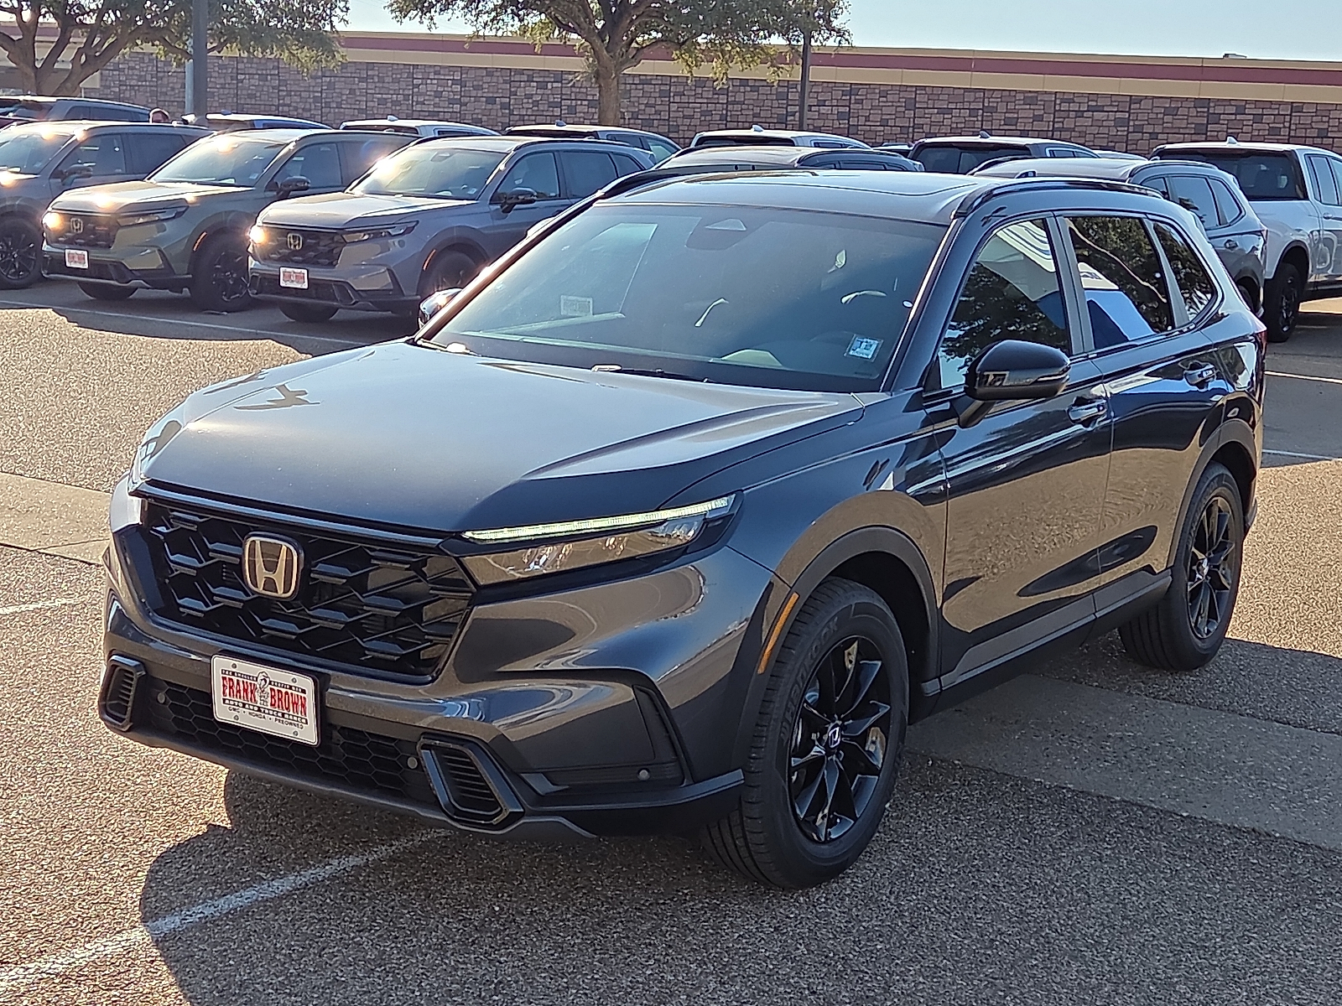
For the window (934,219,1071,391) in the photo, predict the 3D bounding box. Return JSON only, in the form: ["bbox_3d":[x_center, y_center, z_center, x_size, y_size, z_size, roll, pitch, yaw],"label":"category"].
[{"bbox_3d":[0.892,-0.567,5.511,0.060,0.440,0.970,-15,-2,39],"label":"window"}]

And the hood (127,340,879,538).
[{"bbox_3d":[-0.483,-0.179,4.869,1.540,0.250,1.320,9,16,32],"label":"hood"}]

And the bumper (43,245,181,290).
[{"bbox_3d":[-5.145,-2.162,18.227,1.800,0.390,0.540,10,13,36],"label":"bumper"}]

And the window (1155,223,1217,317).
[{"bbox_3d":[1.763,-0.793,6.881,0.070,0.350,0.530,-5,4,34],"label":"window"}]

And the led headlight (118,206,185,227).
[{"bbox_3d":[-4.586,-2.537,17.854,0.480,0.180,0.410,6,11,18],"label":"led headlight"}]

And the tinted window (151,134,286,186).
[{"bbox_3d":[-4.303,-3.207,19.119,1.470,0.120,0.890,10,43,36],"label":"tinted window"}]

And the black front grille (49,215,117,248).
[{"bbox_3d":[-5.265,-2.453,18.051,0.960,0.315,0.130,10,13,36],"label":"black front grille"}]

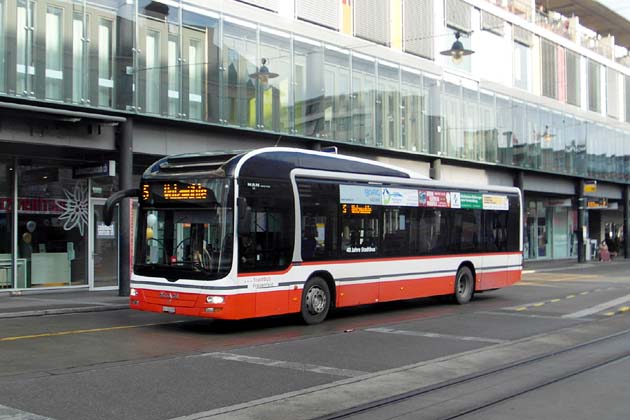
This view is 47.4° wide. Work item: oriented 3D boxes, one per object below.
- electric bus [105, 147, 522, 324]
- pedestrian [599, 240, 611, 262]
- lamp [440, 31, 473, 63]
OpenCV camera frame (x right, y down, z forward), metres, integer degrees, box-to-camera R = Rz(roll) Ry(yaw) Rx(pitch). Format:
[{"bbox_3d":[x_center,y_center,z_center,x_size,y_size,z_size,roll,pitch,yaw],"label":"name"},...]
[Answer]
[{"bbox_3d":[1.222,0.657,17.480,2.520,3.430,11.800,-2,-2,42],"label":"electric bus"},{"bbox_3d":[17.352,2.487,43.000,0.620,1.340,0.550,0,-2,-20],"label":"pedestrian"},{"bbox_3d":[4.549,-5.171,22.900,1.095,1.053,1.095,0,-2,0],"label":"lamp"}]

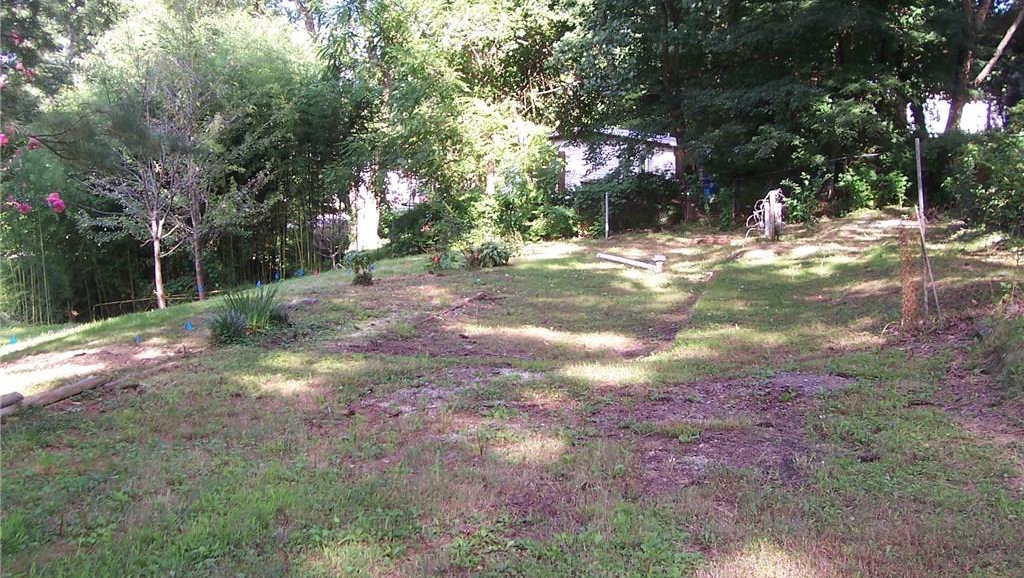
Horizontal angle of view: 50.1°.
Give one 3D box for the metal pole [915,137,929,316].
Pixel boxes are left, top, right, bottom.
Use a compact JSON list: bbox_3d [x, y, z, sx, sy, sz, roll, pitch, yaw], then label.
[{"bbox_3d":[4.350,-0.656,11.610,0.048,1.894,0.048,-5,5,0],"label":"metal pole"}]

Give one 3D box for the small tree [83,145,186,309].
[{"bbox_3d":[-5.243,-0.861,15.200,1.420,2.280,1.350,0,5,0],"label":"small tree"}]

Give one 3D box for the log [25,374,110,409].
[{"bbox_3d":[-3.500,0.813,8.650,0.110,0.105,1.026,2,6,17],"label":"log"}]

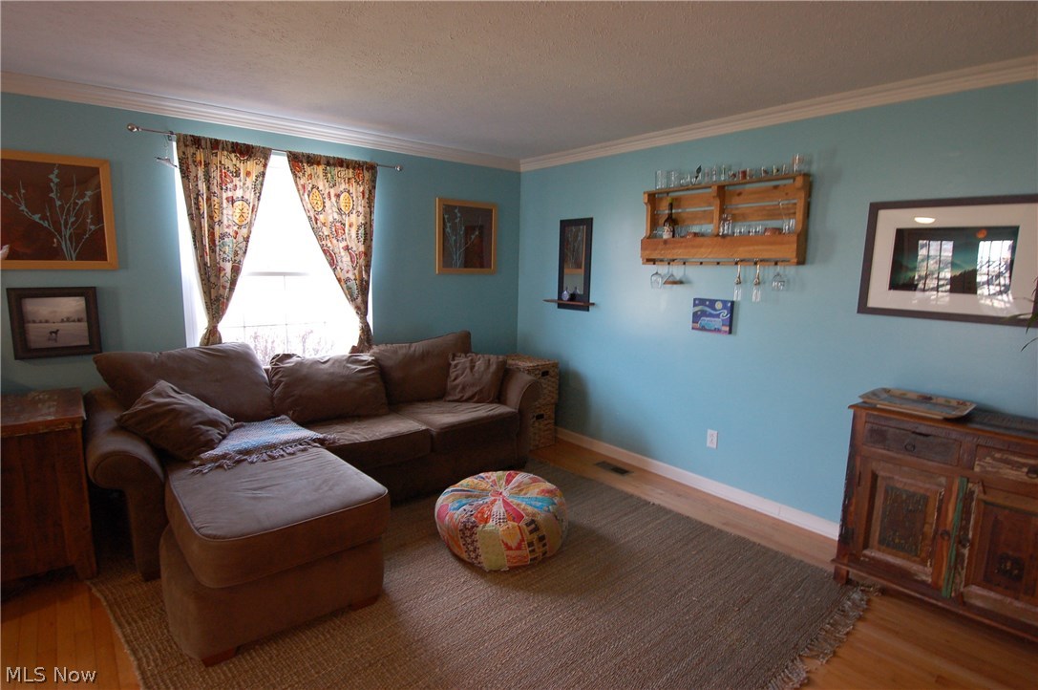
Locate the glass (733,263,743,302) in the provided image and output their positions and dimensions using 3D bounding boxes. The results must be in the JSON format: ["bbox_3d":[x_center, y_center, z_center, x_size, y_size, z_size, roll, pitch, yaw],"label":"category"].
[{"bbox_3d":[1.298,-0.381,3.235,0.058,0.245,0.058,-6,11,-39],"label":"glass"}]

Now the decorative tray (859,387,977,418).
[{"bbox_3d":[1.862,0.280,2.572,0.360,0.035,0.409,-6,11,-40],"label":"decorative tray"}]

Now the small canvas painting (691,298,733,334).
[{"bbox_3d":[1.222,-0.183,3.455,0.036,0.203,0.254,-6,11,-39],"label":"small canvas painting"}]

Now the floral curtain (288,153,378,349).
[{"bbox_3d":[-1.306,-0.604,3.927,0.635,1.425,0.100,-6,11,-40],"label":"floral curtain"}]

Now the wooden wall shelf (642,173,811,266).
[{"bbox_3d":[1.207,-0.730,3.338,0.125,0.491,1.025,-6,11,-39],"label":"wooden wall shelf"}]

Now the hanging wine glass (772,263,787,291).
[{"bbox_3d":[1.529,-0.406,3.216,0.080,0.179,0.080,-6,11,-40],"label":"hanging wine glass"}]

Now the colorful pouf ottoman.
[{"bbox_3d":[-0.091,0.922,2.939,0.692,0.360,0.692,1,9,0],"label":"colorful pouf ottoman"}]

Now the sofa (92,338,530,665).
[{"bbox_3d":[-0.838,0.508,3.155,2.592,0.970,1.735,-6,11,-39],"label":"sofa"}]

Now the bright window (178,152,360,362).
[{"bbox_3d":[-1.615,-0.497,3.805,1.250,1.560,0.090,-6,11,-40],"label":"bright window"}]

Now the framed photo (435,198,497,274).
[{"bbox_3d":[-0.439,-0.908,4.692,0.610,0.603,0.030,-6,11,-40],"label":"framed photo"}]

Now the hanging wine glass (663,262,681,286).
[{"bbox_3d":[1.003,-0.473,3.581,0.112,0.168,0.112,-6,11,-39],"label":"hanging wine glass"}]

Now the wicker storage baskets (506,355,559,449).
[{"bbox_3d":[0.005,0.479,4.774,0.380,0.713,0.570,-6,11,-40],"label":"wicker storage baskets"}]

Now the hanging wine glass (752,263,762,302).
[{"bbox_3d":[1.372,-0.366,3.147,0.058,0.245,0.058,-6,11,-39],"label":"hanging wine glass"}]

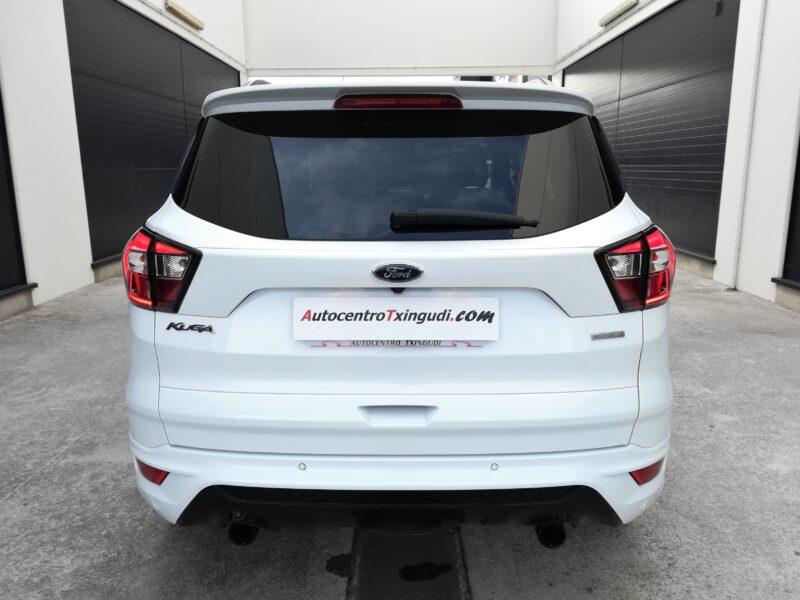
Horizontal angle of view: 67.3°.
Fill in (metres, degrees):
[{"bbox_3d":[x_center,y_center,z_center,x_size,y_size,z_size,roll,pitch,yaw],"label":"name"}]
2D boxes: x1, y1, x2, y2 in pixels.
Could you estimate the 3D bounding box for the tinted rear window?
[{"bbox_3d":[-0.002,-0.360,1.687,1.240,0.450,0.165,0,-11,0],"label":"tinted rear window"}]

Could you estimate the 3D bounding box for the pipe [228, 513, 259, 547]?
[{"bbox_3d":[-0.455,0.656,1.811,0.082,0.082,0.160,0,13,0],"label":"pipe"}]

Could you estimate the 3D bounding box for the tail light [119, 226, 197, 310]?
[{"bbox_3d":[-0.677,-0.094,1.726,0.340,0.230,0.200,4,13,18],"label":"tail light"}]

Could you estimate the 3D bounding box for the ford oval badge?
[{"bbox_3d":[-0.005,-0.067,1.512,0.132,0.053,0.014,0,23,0],"label":"ford oval badge"}]

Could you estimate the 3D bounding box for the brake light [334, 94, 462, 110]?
[{"bbox_3d":[-0.005,-0.532,1.618,0.355,0.045,0.055,0,13,0],"label":"brake light"}]

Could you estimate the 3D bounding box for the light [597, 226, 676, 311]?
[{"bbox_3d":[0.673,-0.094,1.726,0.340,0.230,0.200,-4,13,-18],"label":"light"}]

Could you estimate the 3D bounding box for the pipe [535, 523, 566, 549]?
[{"bbox_3d":[0.441,0.662,1.812,0.082,0.082,0.160,0,13,0],"label":"pipe"}]

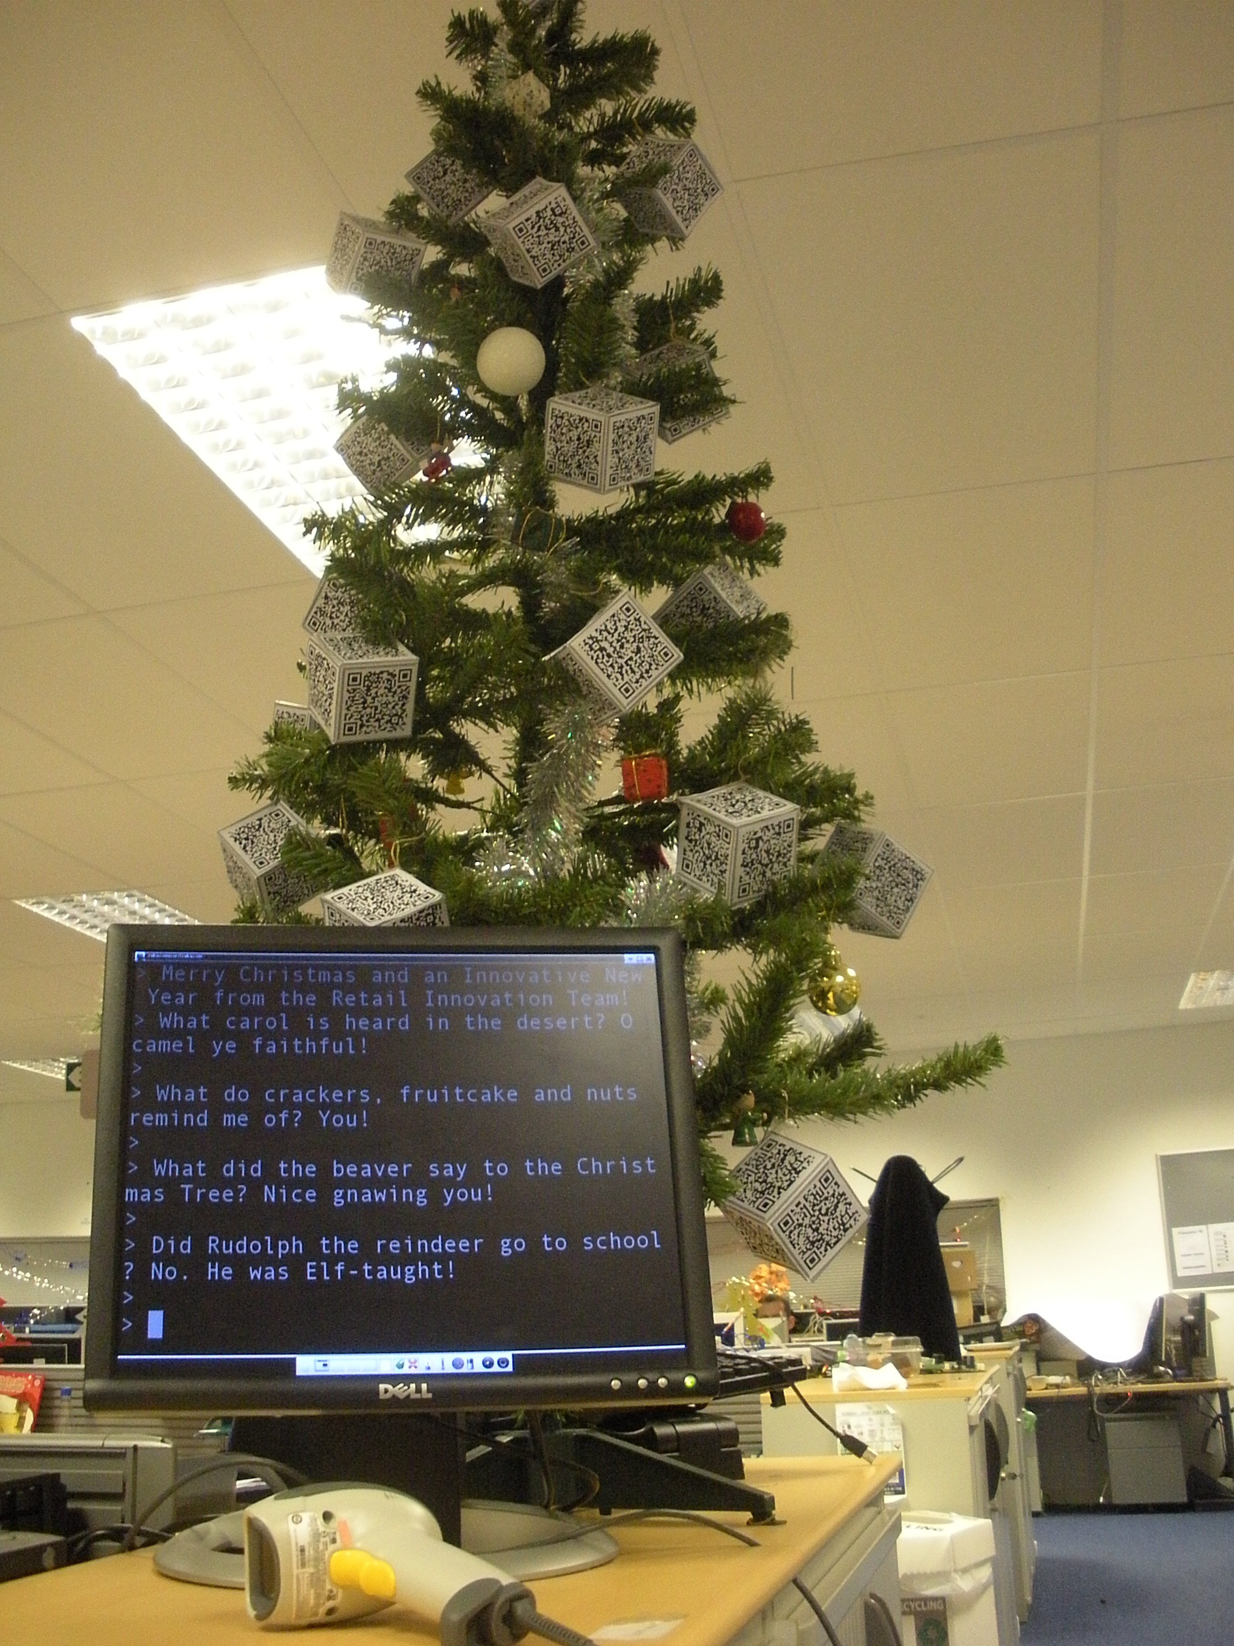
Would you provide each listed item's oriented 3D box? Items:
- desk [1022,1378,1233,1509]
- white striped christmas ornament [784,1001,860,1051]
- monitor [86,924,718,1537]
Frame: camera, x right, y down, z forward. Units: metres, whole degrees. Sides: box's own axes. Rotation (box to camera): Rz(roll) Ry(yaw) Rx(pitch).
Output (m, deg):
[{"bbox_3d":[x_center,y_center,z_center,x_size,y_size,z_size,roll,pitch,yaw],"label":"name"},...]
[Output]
[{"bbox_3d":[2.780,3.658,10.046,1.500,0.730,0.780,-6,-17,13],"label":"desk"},{"bbox_3d":[0.165,0.163,1.360,0.067,0.070,0.067,-6,-18,13],"label":"white striped christmas ornament"},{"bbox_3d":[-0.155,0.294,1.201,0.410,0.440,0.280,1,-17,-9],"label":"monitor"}]

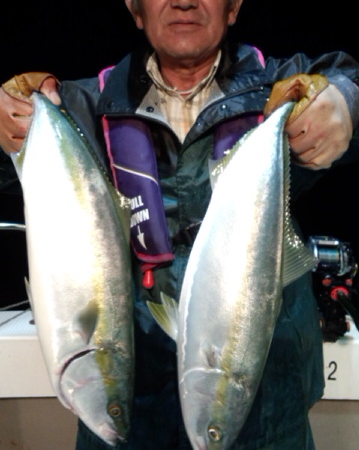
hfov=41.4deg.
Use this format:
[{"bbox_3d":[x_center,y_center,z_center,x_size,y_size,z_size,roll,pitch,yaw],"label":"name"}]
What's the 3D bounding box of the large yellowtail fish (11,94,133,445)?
[{"bbox_3d":[-0.124,0.026,0.585,0.155,0.500,0.085,-13,0,-25],"label":"large yellowtail fish"}]

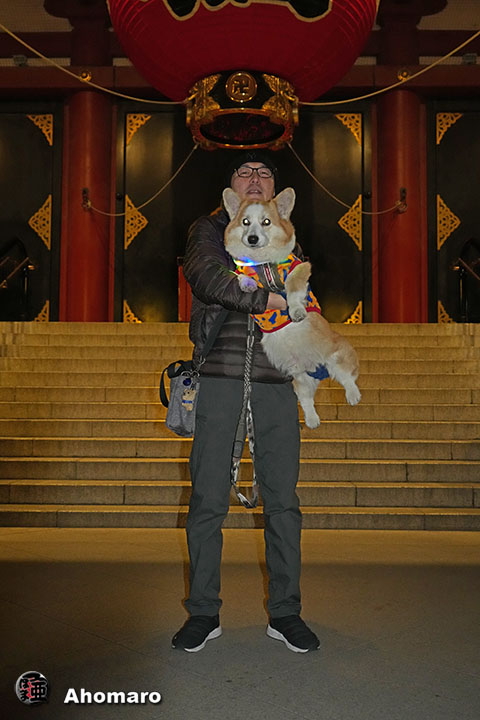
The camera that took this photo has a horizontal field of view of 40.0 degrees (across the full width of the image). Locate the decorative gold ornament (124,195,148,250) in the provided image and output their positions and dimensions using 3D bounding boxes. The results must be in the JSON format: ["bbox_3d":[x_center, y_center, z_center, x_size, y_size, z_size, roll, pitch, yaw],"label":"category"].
[{"bbox_3d":[-1.636,-2.178,10.459,0.385,0.903,0.030,0,-3,1],"label":"decorative gold ornament"}]

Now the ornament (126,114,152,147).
[{"bbox_3d":[-1.615,-3.674,10.537,0.396,0.516,0.030,0,-3,1],"label":"ornament"}]

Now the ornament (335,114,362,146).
[{"bbox_3d":[1.730,-3.658,10.477,0.426,0.512,0.030,0,-3,1],"label":"ornament"}]

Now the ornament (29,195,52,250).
[{"bbox_3d":[-3.170,-2.182,10.486,0.384,0.909,0.030,0,-3,1],"label":"ornament"}]

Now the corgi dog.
[{"bbox_3d":[0.167,-0.172,2.139,0.442,0.771,0.360,0,-3,1],"label":"corgi dog"}]

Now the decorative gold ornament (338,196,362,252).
[{"bbox_3d":[1.740,-2.162,10.399,0.376,0.905,0.030,0,-3,1],"label":"decorative gold ornament"}]

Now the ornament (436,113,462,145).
[{"bbox_3d":[3.321,-3.659,10.449,0.417,0.512,0.030,0,-3,1],"label":"ornament"}]

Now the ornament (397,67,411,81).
[{"bbox_3d":[2.485,-4.337,9.999,0.211,0.210,0.120,0,-3,1],"label":"ornament"}]

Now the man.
[{"bbox_3d":[0.026,0.106,2.358,0.530,1.786,0.460,0,-3,1],"label":"man"}]

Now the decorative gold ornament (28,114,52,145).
[{"bbox_3d":[-3.204,-3.680,10.566,0.431,0.521,0.030,0,-3,1],"label":"decorative gold ornament"}]

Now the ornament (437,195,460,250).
[{"bbox_3d":[3.286,-2.156,10.371,0.378,0.902,0.030,0,-3,1],"label":"ornament"}]

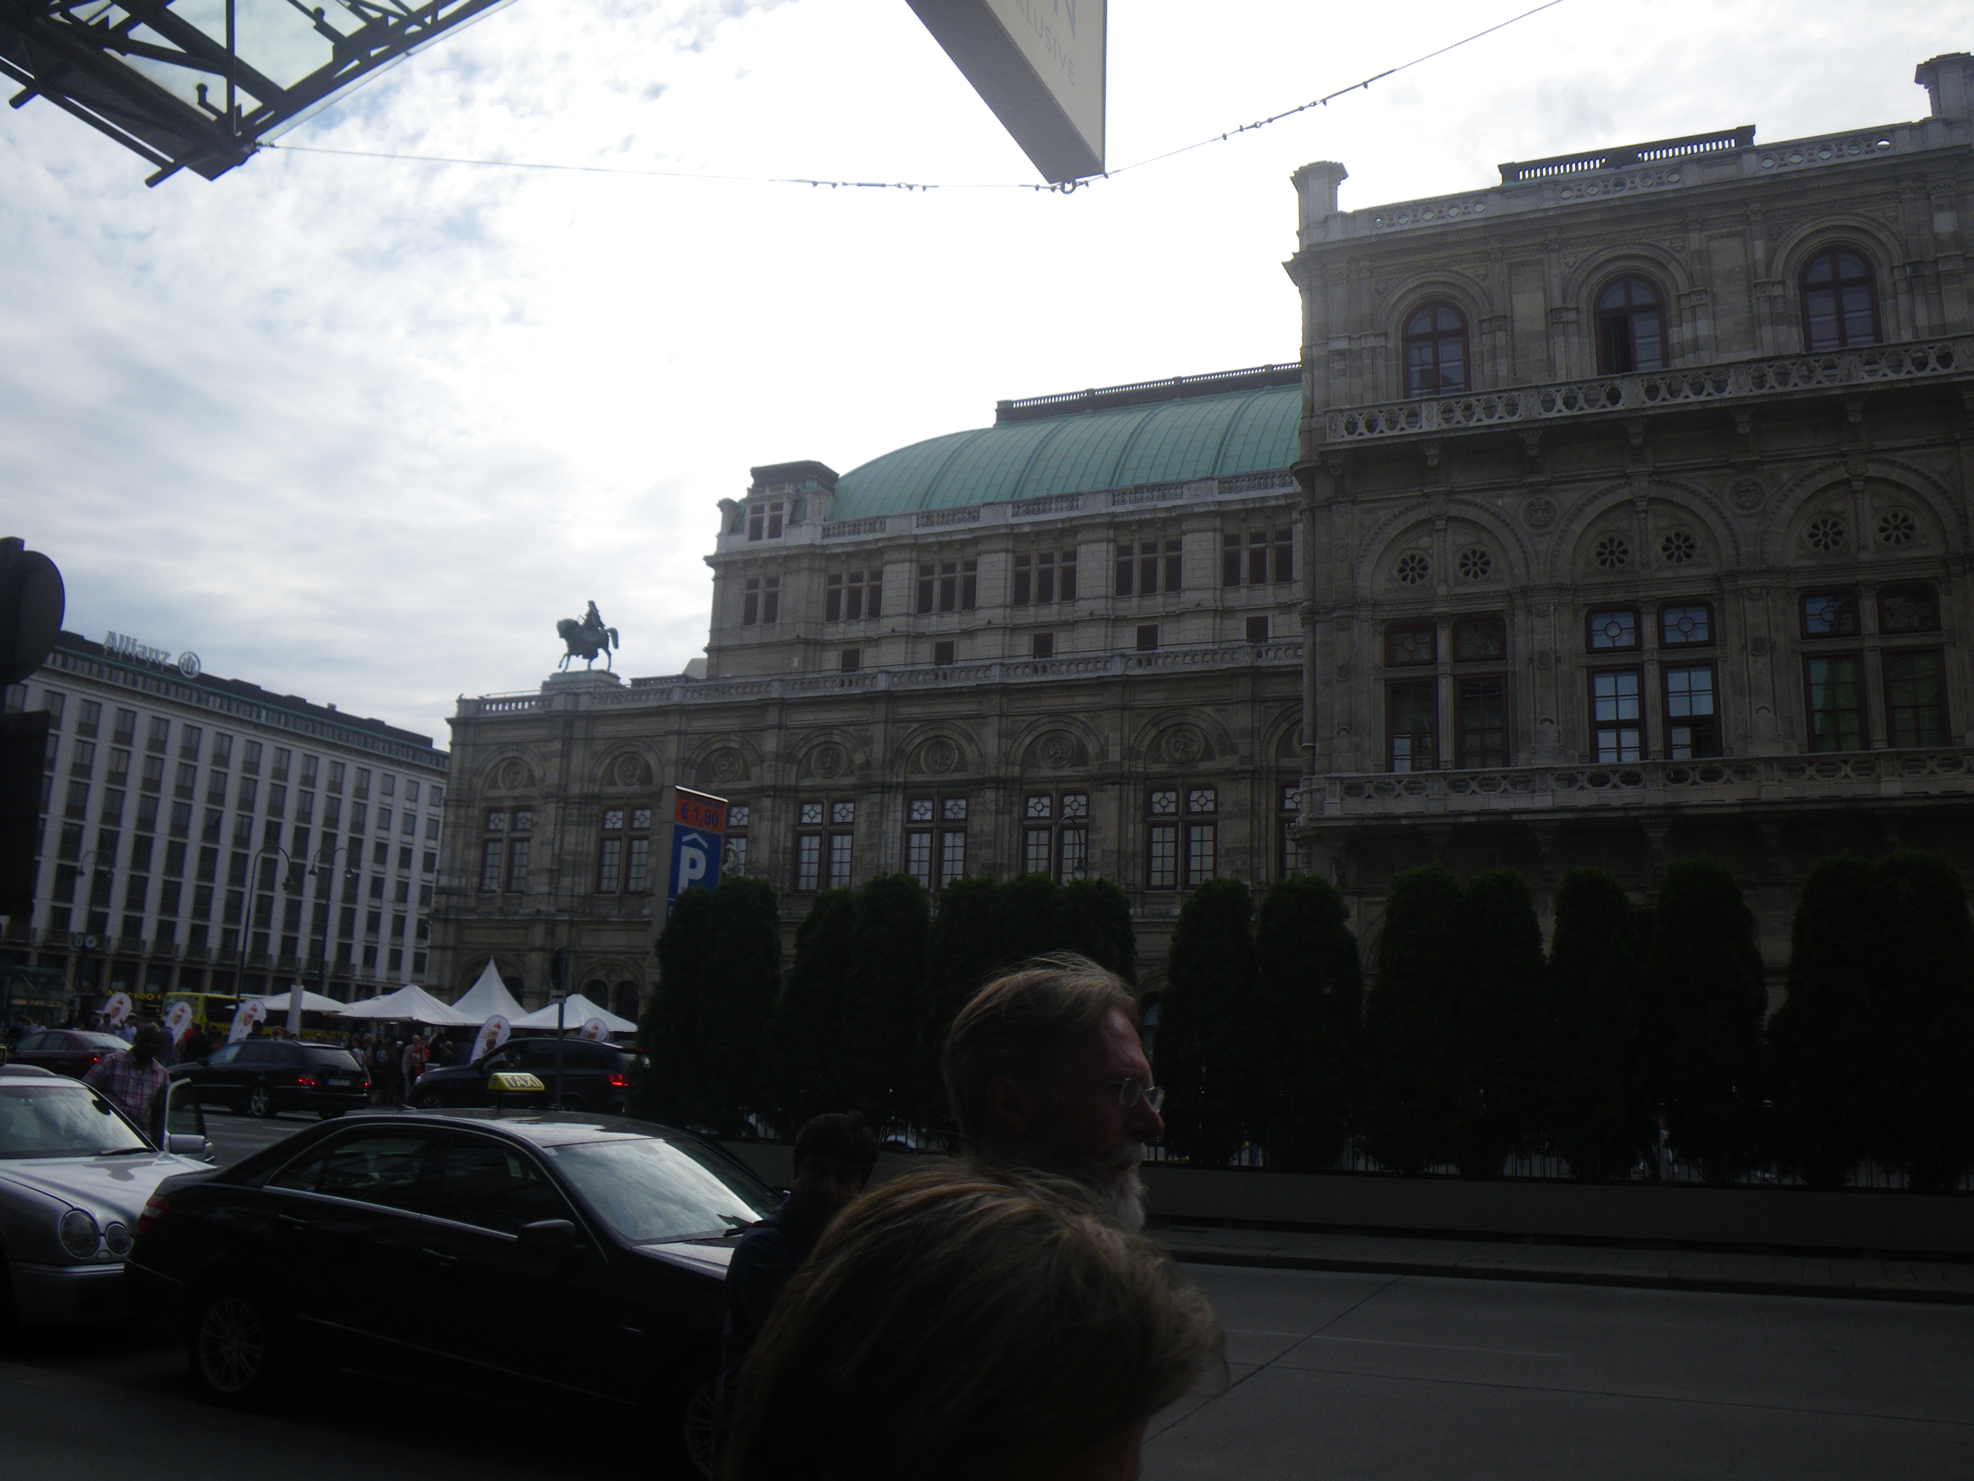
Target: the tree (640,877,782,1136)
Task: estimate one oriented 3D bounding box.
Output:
[{"bbox_3d":[-3.584,3.477,20.732,1.850,3.340,1.350,-3,-12,23],"label":"tree"}]

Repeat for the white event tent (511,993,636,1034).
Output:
[{"bbox_3d":[-11.975,8.907,46.181,3.100,3.150,3.100,2,-12,0],"label":"white event tent"}]

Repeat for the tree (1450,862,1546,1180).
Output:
[{"bbox_3d":[5.580,3.074,17.429,1.050,3.320,1.050,-3,-12,23],"label":"tree"}]

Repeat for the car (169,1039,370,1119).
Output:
[{"bbox_3d":[-14.462,6.755,31.857,4.870,1.500,1.830,-5,-13,29],"label":"car"}]

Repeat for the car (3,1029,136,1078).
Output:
[{"bbox_3d":[-23.263,7.968,39.857,4.600,1.450,1.800,-2,-12,21],"label":"car"}]

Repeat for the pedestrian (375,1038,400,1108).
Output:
[{"bbox_3d":[-14.473,7.934,38.228,0.550,1.700,0.400,4,-12,-10],"label":"pedestrian"}]

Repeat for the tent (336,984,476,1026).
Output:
[{"bbox_3d":[-16.940,8.787,46.665,3.150,3.300,3.150,2,-12,0],"label":"tent"}]

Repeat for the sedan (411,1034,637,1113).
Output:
[{"bbox_3d":[-9.399,7.031,32.784,4.850,1.750,1.930,-1,-12,12],"label":"sedan"}]

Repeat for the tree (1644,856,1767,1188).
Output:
[{"bbox_3d":[7.615,2.959,16.938,1.250,3.400,1.250,-3,-12,23],"label":"tree"}]

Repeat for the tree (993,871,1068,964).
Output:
[{"bbox_3d":[0.495,3.010,17.970,1.050,3.100,1.050,-3,-13,22],"label":"tree"}]

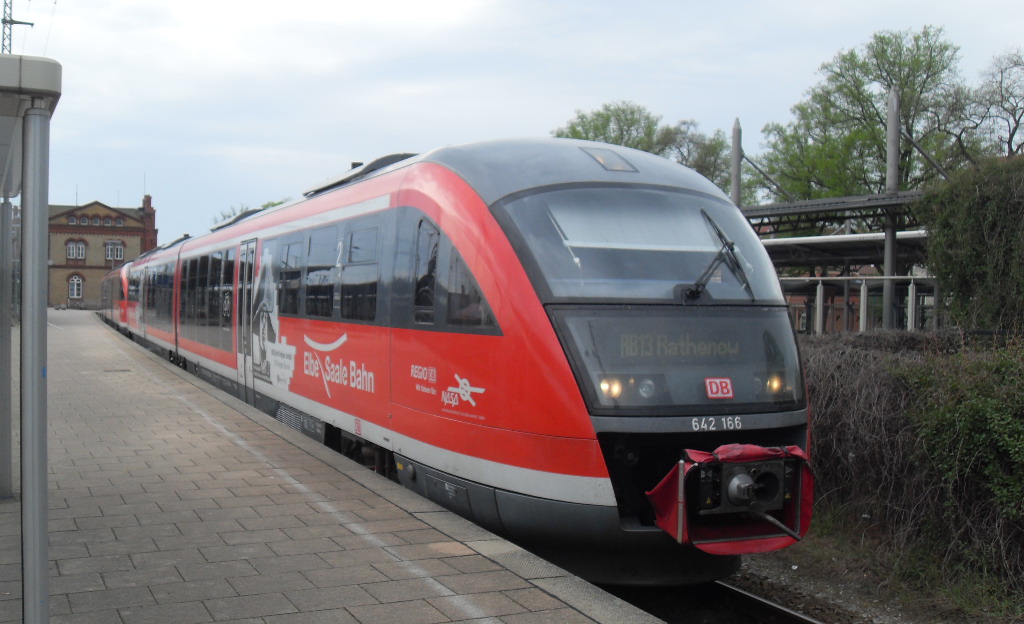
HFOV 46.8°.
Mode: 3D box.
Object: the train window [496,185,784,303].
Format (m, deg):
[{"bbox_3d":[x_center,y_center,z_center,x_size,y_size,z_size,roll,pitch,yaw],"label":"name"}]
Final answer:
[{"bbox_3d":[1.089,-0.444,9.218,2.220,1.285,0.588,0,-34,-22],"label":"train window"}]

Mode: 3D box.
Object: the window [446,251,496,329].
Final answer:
[{"bbox_3d":[-0.315,-0.186,9.366,0.100,0.640,0.780,0,1,-32],"label":"window"}]

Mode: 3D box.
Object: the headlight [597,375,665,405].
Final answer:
[{"bbox_3d":[0.820,0.548,8.379,0.490,0.210,0.180,0,1,-22],"label":"headlight"}]

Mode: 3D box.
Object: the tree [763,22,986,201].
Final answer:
[{"bbox_3d":[15.710,-5.382,52.000,9.500,14.328,9.000,1,1,17],"label":"tree"}]

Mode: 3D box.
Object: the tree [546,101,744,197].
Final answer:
[{"bbox_3d":[7.278,-5.044,65.000,10.000,13.147,9.000,1,1,6],"label":"tree"}]

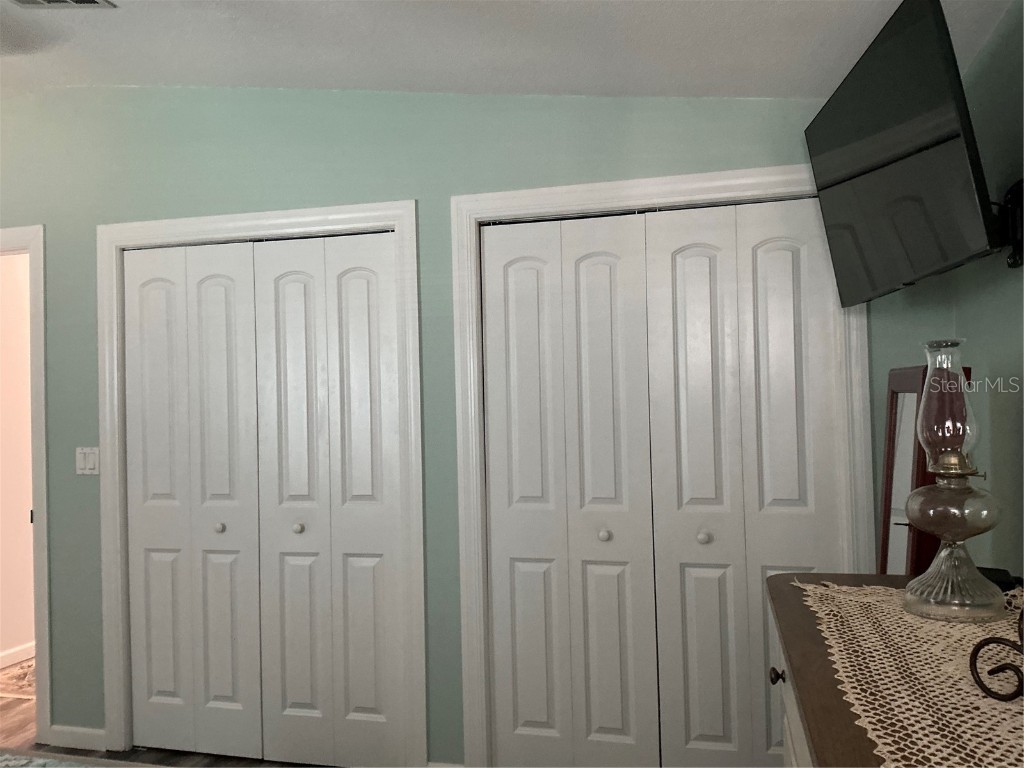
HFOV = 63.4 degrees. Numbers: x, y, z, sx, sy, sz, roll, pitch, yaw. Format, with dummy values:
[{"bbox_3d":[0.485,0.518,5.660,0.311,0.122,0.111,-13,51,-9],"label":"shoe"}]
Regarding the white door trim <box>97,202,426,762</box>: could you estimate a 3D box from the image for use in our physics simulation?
[{"bbox_3d":[-0.997,0.405,3.255,1.392,2.140,0.080,-2,-1,14],"label":"white door trim"}]

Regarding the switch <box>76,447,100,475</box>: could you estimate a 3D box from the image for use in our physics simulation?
[{"bbox_3d":[-1.751,0.319,3.421,0.112,0.112,0.012,-2,-1,14],"label":"switch"}]

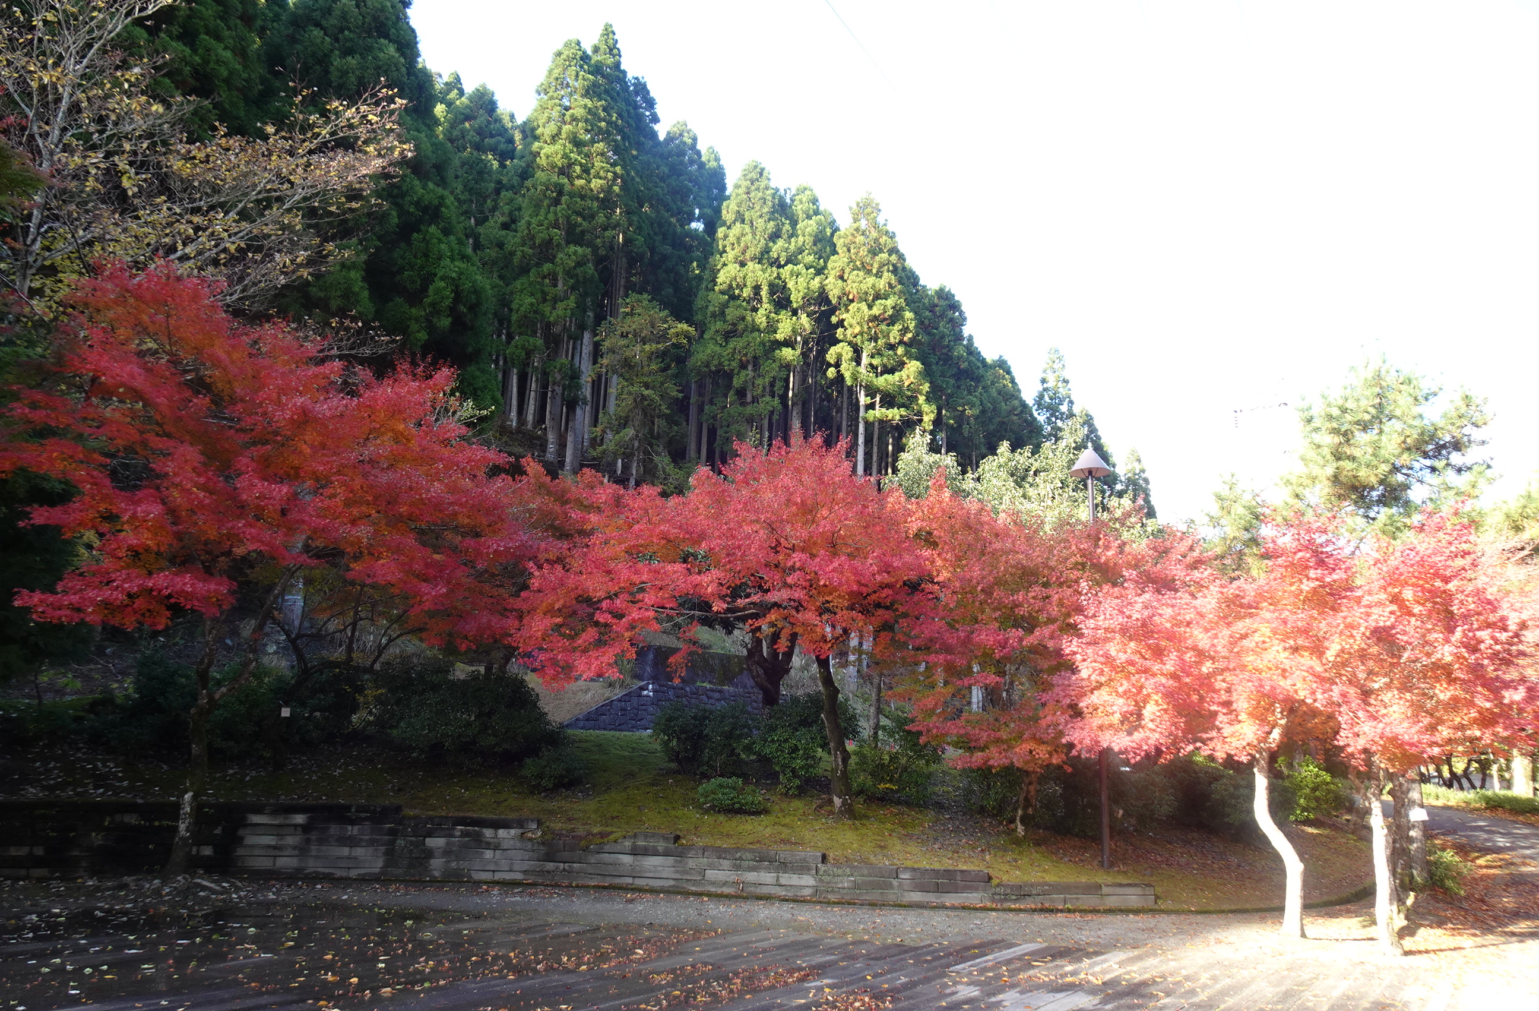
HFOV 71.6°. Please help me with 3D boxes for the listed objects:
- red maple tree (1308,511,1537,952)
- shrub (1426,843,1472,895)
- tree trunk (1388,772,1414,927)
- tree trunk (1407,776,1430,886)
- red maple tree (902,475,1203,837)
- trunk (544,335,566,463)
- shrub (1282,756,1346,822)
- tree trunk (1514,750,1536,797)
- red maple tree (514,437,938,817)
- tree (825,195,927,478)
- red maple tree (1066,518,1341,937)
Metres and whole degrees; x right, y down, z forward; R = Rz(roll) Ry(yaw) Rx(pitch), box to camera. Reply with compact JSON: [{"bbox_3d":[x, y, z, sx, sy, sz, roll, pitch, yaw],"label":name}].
[{"bbox_3d":[5.896,1.950,9.651,2.081,3.909,2.393,2,-13,0],"label":"red maple tree"},{"bbox_3d":[8.165,4.359,12.814,0.551,0.593,0.496,2,-13,0],"label":"shrub"},{"bbox_3d":[6.417,3.424,10.860,0.240,1.633,0.240,2,-13,0],"label":"tree trunk"},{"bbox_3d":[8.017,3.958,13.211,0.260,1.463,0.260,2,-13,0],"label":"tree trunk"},{"bbox_3d":[3.571,1.811,13.458,3.791,4.541,3.602,2,-13,0],"label":"red maple tree"},{"bbox_3d":[-9.660,-4.844,48.180,0.550,6.023,0.550,2,-13,0],"label":"trunk"},{"bbox_3d":[7.936,4.127,15.531,0.913,0.900,0.821,2,-13,0],"label":"shrub"},{"bbox_3d":[17.266,6.017,24.400,0.430,1.260,0.430,2,-13,0],"label":"tree trunk"},{"bbox_3d":[-0.560,1.476,13.810,5.465,4.895,4.918,2,-13,0],"label":"red maple tree"},{"bbox_3d":[6.083,-9.591,60.647,5.810,17.567,5.810,2,-13,0],"label":"tree"},{"bbox_3d":[4.158,2.047,10.231,2.641,3.948,2.641,2,-13,0],"label":"red maple tree"}]

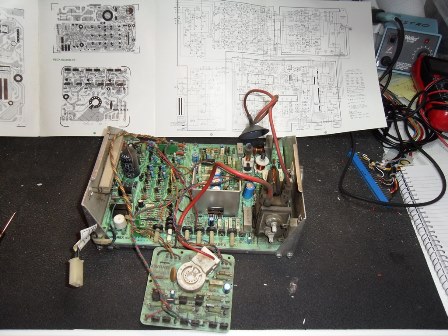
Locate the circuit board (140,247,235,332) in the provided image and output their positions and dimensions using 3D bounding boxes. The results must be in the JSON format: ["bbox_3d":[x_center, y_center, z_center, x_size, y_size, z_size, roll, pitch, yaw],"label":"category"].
[{"bbox_3d":[-0.047,0.160,0.491,0.120,0.030,0.103,5,60,3],"label":"circuit board"}]

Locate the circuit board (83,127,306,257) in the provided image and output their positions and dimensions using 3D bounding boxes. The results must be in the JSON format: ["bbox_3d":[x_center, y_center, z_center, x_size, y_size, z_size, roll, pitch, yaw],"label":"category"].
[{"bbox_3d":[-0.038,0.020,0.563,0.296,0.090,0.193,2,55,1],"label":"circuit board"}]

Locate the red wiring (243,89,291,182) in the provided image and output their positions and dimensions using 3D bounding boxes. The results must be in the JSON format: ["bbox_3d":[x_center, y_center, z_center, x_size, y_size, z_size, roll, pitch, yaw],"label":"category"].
[{"bbox_3d":[0.070,-0.047,0.609,0.075,0.065,0.175,2,55,1],"label":"red wiring"}]

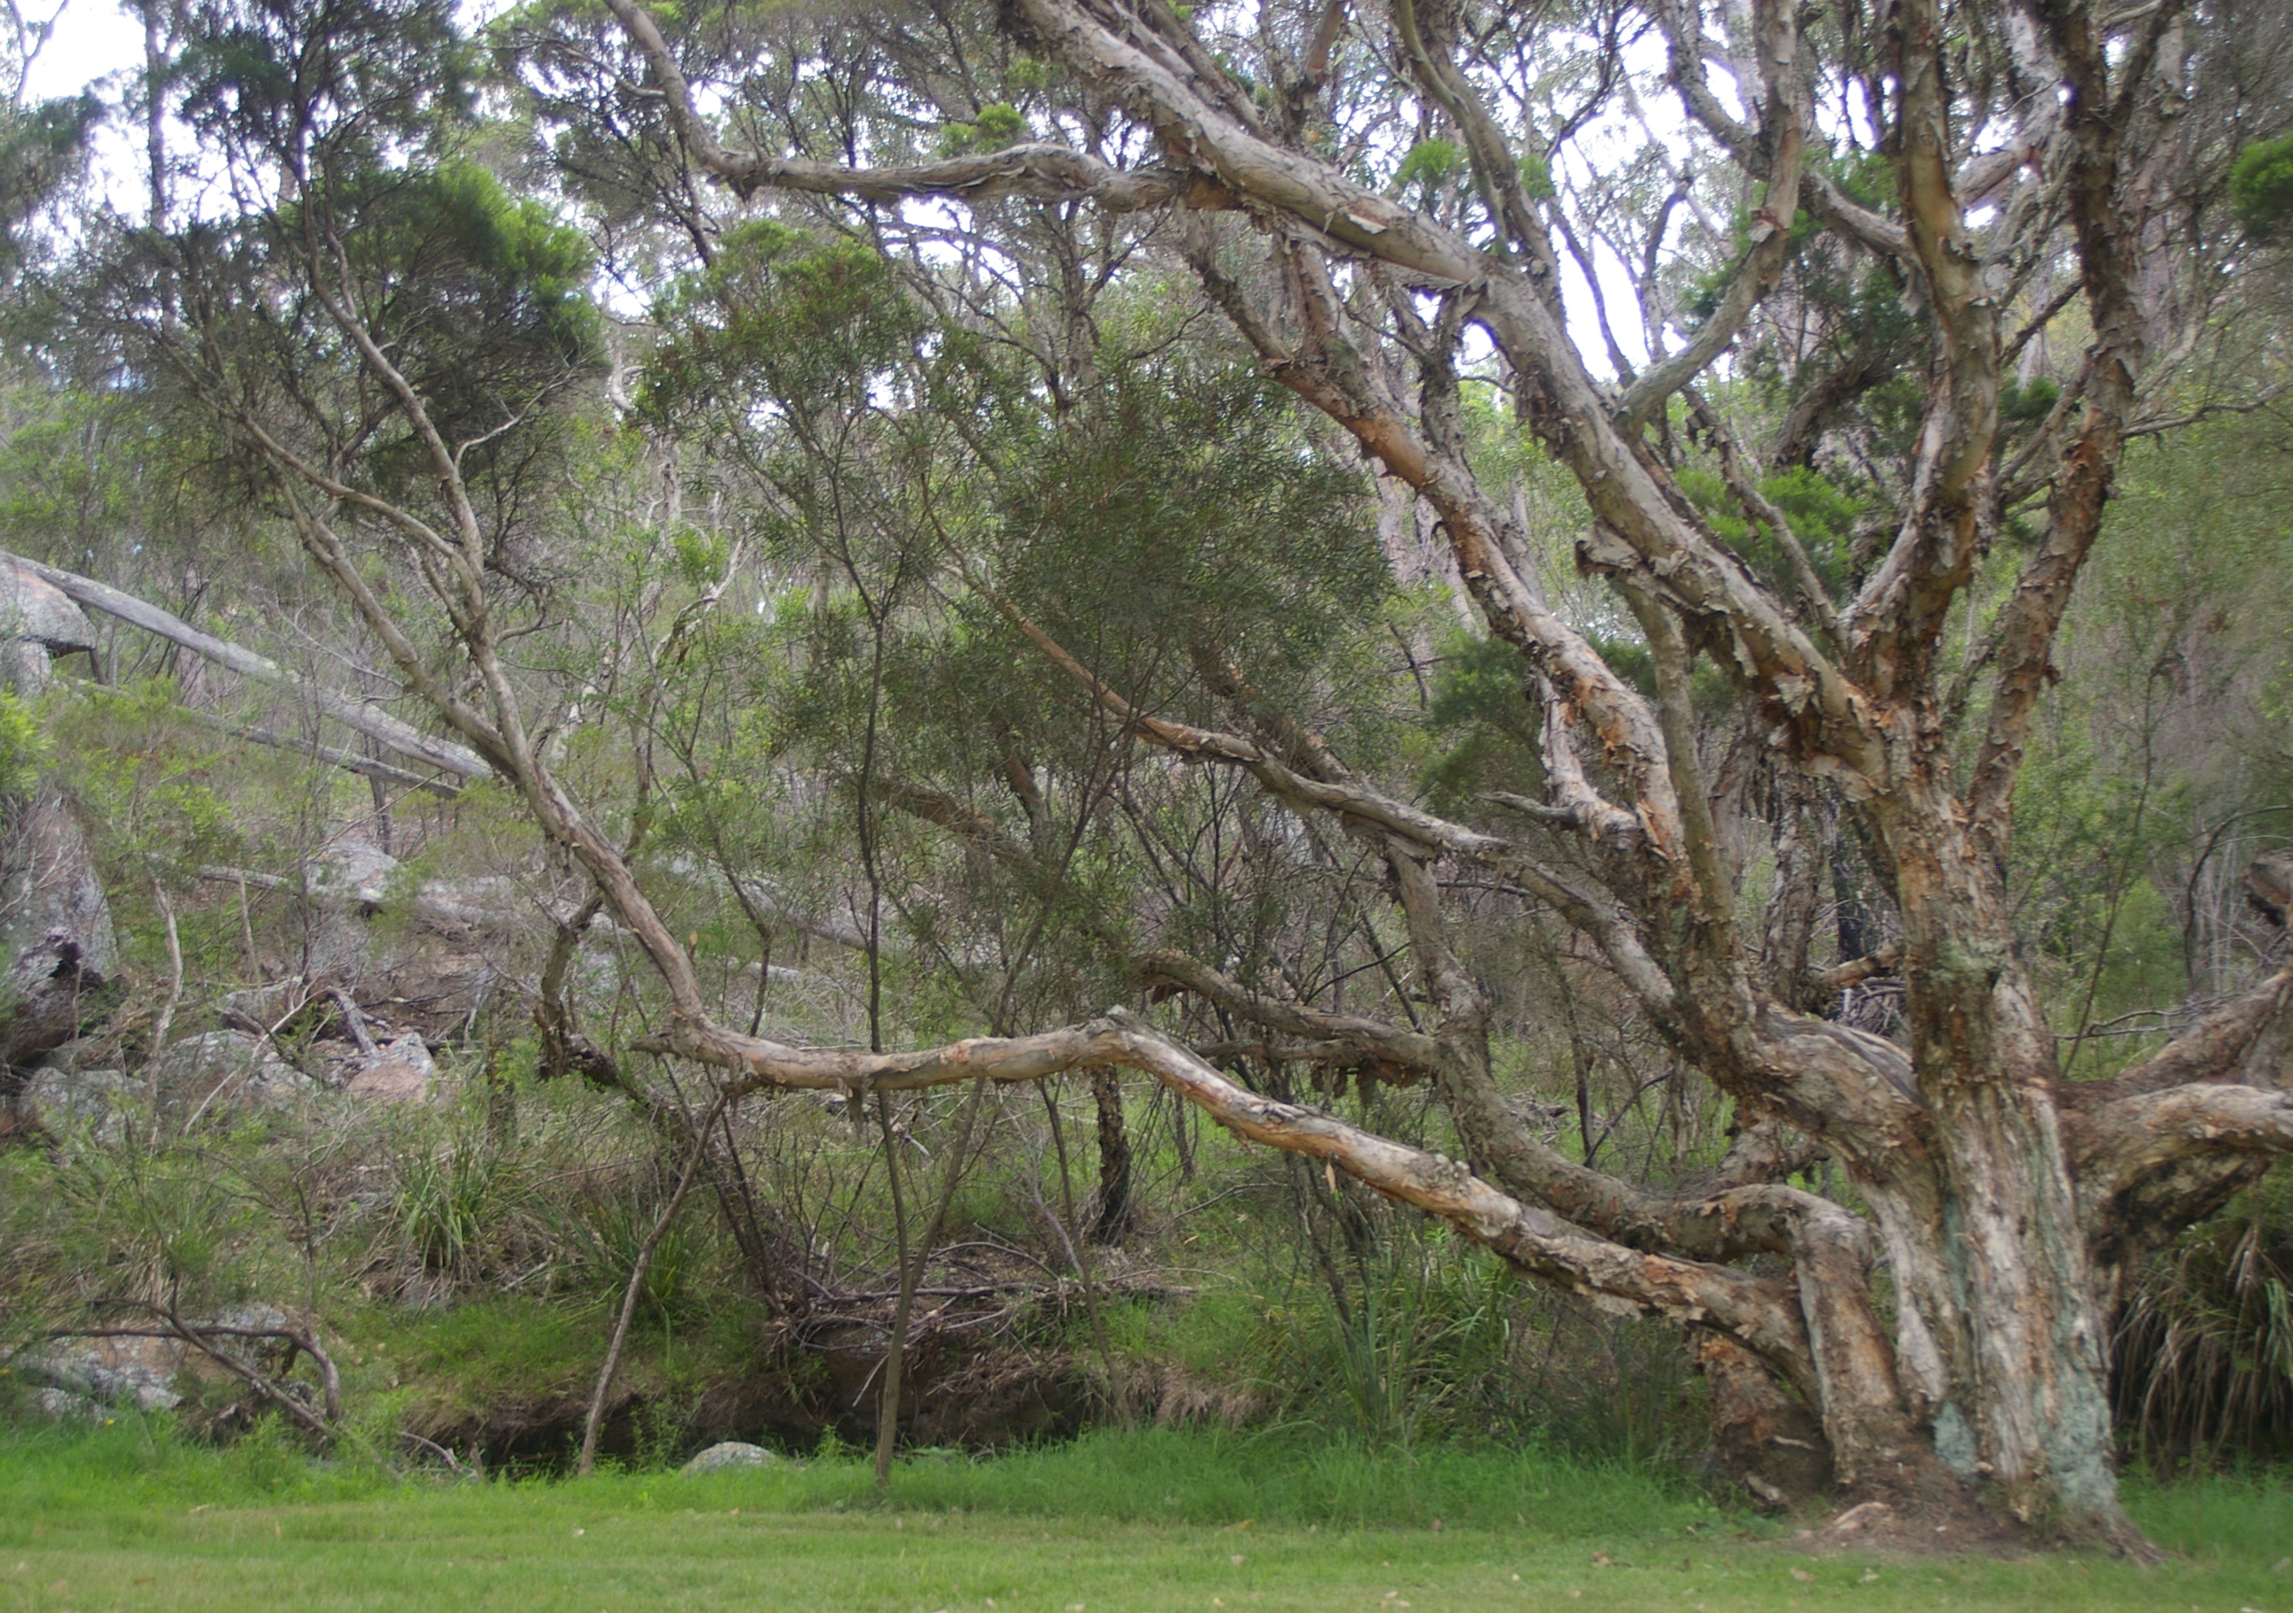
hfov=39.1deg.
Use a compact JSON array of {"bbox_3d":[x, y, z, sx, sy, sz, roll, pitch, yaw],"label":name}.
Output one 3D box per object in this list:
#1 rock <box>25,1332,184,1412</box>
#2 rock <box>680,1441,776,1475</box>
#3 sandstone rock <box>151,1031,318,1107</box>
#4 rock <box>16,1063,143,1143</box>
[{"bbox_3d":[-5.290,2.871,16.400,0.798,0.393,0.550,2,-5,-18],"label":"rock"},{"bbox_3d":[-1.875,2.917,14.500,0.425,0.168,0.340,1,-5,-7],"label":"rock"},{"bbox_3d":[-5.648,1.625,20.000,1.032,0.481,0.700,1,-5,-16],"label":"sandstone rock"},{"bbox_3d":[-6.439,1.790,19.500,0.743,0.492,0.580,2,-5,-18],"label":"rock"}]

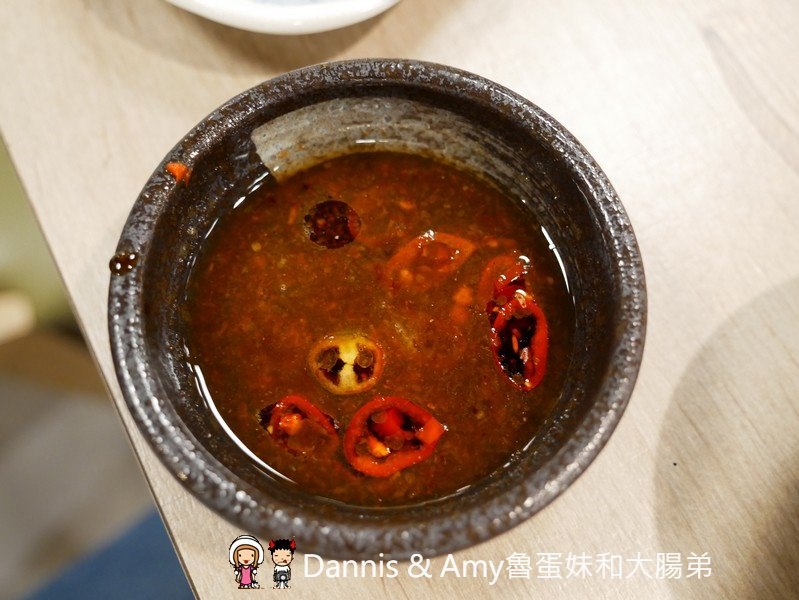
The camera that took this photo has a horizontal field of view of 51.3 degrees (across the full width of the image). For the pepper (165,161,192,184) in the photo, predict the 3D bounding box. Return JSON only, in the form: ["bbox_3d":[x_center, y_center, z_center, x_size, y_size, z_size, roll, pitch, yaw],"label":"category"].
[{"bbox_3d":[-0.037,-0.021,0.141,0.004,0.002,0.004,0,70,0],"label":"pepper"}]

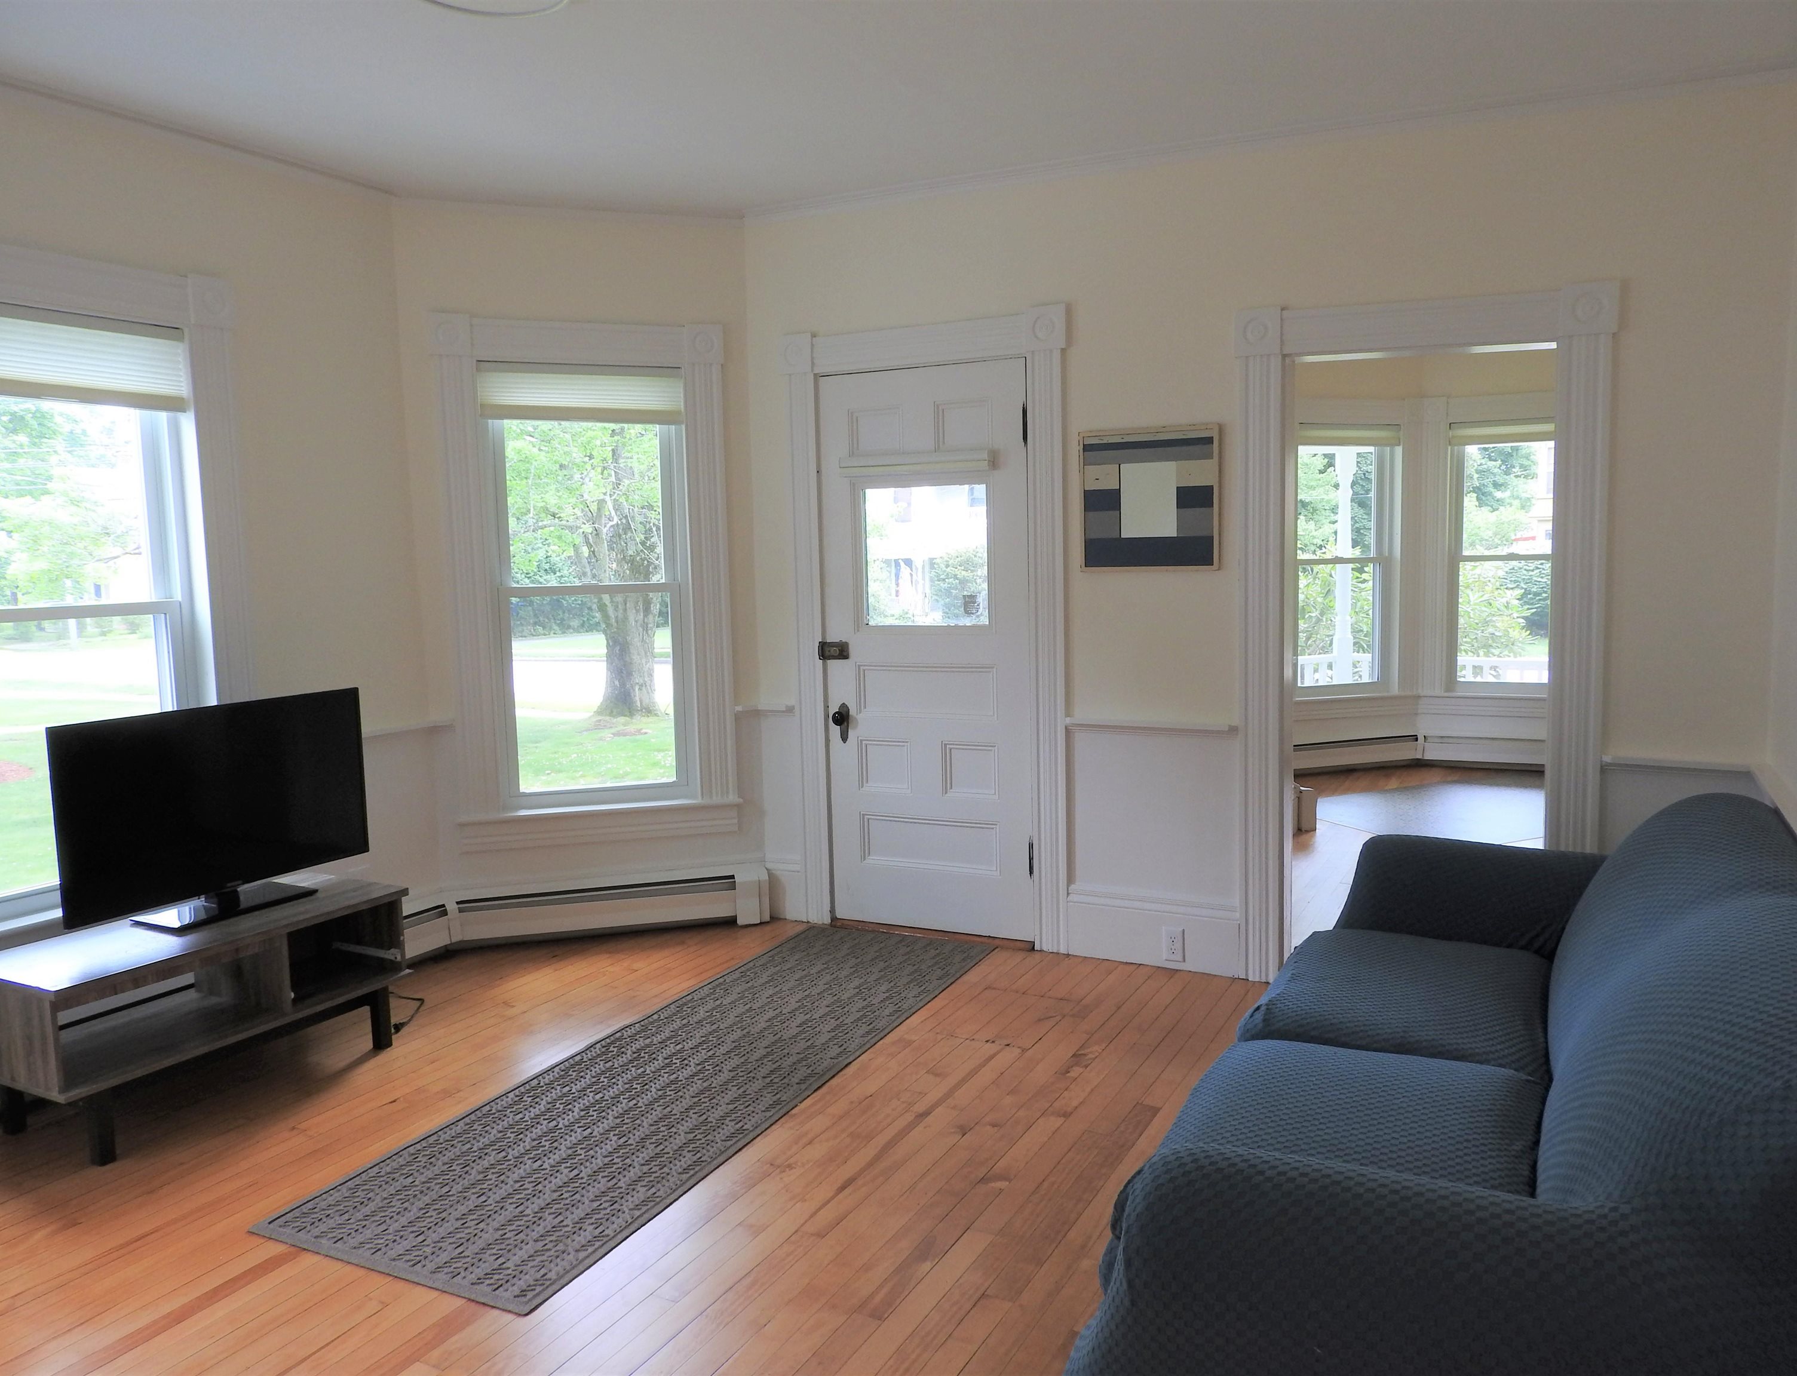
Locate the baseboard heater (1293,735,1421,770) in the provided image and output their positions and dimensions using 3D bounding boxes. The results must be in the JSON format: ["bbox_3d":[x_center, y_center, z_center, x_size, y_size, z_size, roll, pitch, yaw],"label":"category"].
[{"bbox_3d":[2.952,0.443,8.176,1.096,0.219,0.080,-3,6,-18],"label":"baseboard heater"}]

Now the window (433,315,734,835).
[{"bbox_3d":[-1.159,-0.425,4.868,1.077,1.939,0.110,-3,6,-18],"label":"window"}]

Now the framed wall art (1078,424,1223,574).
[{"bbox_3d":[0.821,-0.626,4.211,0.471,0.473,0.030,1,6,24],"label":"framed wall art"}]

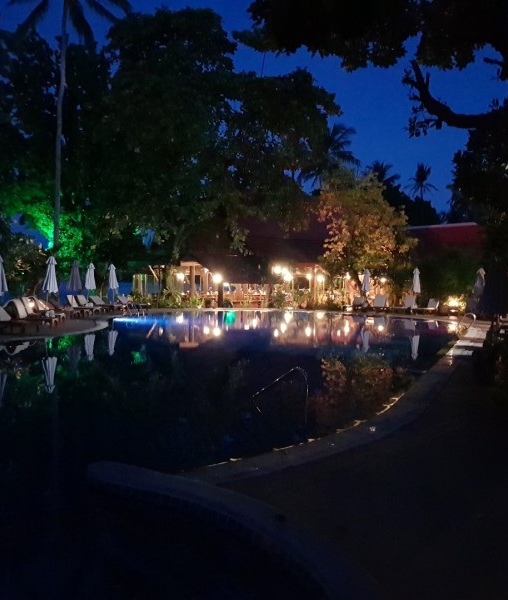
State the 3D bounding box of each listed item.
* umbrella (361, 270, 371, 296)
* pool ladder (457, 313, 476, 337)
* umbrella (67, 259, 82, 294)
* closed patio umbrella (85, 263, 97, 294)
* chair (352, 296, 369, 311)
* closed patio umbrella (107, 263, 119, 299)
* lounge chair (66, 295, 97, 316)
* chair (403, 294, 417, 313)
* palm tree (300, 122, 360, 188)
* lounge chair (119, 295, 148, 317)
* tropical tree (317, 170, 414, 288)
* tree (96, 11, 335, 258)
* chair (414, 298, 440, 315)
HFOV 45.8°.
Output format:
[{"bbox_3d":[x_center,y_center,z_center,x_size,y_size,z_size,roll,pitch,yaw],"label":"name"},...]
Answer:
[{"bbox_3d":[6.650,-0.649,35.641,0.520,2.400,0.520,1,2,11],"label":"umbrella"},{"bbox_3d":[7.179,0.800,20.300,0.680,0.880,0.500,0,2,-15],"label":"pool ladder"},{"bbox_3d":[-8.112,-0.582,27.200,0.620,2.350,0.620,1,2,0],"label":"umbrella"},{"bbox_3d":[-8.392,-0.718,30.900,0.570,2.350,0.570,1,2,0],"label":"closed patio umbrella"},{"bbox_3d":[6.084,0.153,34.287,0.700,0.780,1.750,1,2,16],"label":"chair"},{"bbox_3d":[-7.668,-0.748,32.541,0.600,2.400,0.600,0,2,-13],"label":"closed patio umbrella"},{"bbox_3d":[-7.195,0.251,25.386,1.800,0.850,0.680,2,2,31],"label":"lounge chair"},{"bbox_3d":[8.230,0.298,31.700,0.660,0.780,1.850,1,2,15],"label":"chair"},{"bbox_3d":[7.182,-8.888,58.280,6.400,16.500,6.400,1,2,7],"label":"palm tree"},{"bbox_3d":[-6.036,0.174,30.100,0.660,0.750,1.850,-1,3,-45],"label":"lounge chair"},{"bbox_3d":[7.051,-3.865,38.000,6.300,8.600,6.000,1,2,0],"label":"tropical tree"},{"bbox_3d":[-2.340,-8.683,37.500,14.400,17.600,13.000,1,2,0],"label":"tree"},{"bbox_3d":[9.095,0.338,31.500,0.660,0.750,1.850,2,2,35],"label":"chair"}]

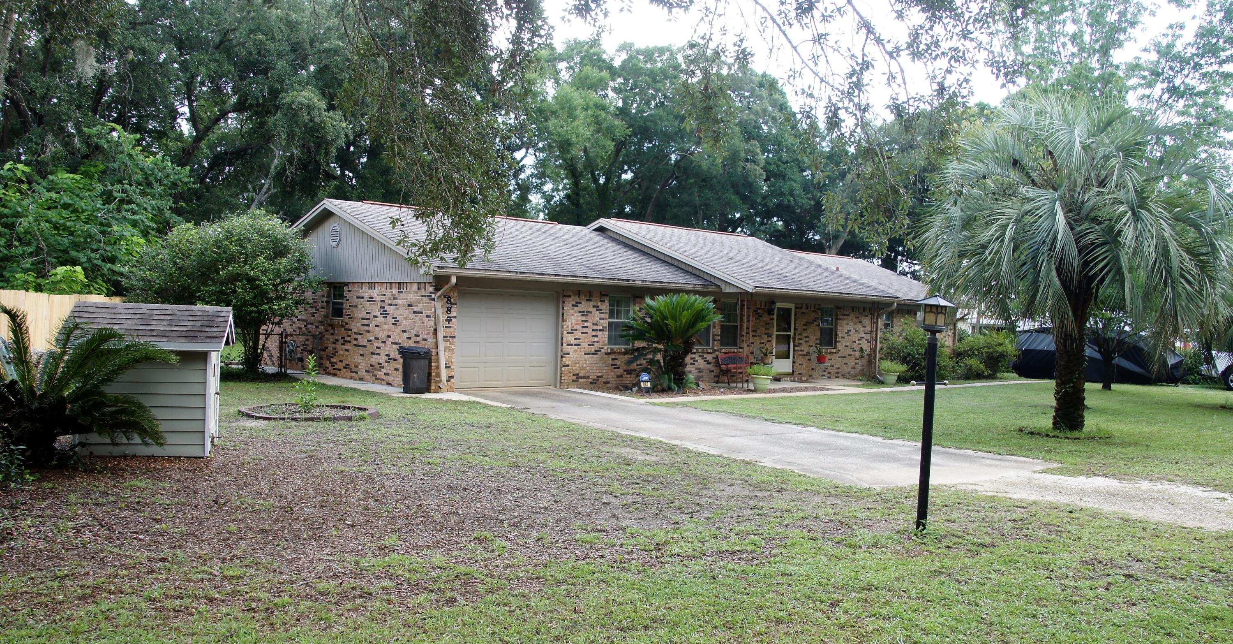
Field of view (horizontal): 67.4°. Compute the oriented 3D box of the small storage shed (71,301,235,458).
[{"bbox_3d":[-5.187,0.621,10.357,1.572,1.618,1.359,2,1,-16],"label":"small storage shed"}]

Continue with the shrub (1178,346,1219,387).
[{"bbox_3d":[21.286,1.603,33.800,1.673,1.444,1.600,3,1,32],"label":"shrub"}]

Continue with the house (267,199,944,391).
[{"bbox_3d":[1.475,-0.758,29.149,22.162,4.628,10.997,2,1,-43],"label":"house"}]

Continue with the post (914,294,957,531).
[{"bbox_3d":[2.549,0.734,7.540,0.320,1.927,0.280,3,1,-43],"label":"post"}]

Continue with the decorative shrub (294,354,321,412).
[{"bbox_3d":[-4.808,0.946,14.400,0.420,0.900,0.420,2,1,-18],"label":"decorative shrub"}]

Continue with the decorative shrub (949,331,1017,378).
[{"bbox_3d":[12.871,1.145,32.300,2.356,1.683,2.200,2,1,22],"label":"decorative shrub"}]

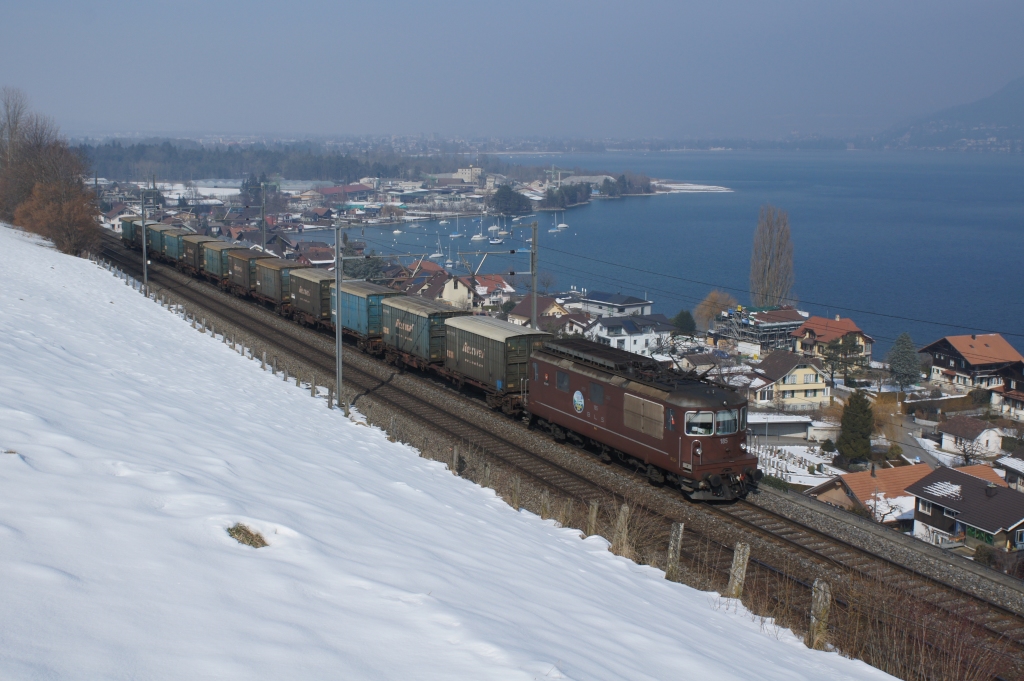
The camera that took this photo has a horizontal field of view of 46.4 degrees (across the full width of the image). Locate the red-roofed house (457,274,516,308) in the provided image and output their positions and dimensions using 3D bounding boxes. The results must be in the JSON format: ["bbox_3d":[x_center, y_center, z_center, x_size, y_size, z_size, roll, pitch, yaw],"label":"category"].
[{"bbox_3d":[-7.840,-15.954,367.000,14.500,8.800,11.500,-4,10,-22],"label":"red-roofed house"}]

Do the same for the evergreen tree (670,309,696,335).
[{"bbox_3d":[44.441,-4.831,307.885,6.718,6.394,6.382,0,10,0],"label":"evergreen tree"}]

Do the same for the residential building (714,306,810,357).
[{"bbox_3d":[59.538,-2.890,286.000,14.500,9.800,16.000,-5,11,-28],"label":"residential building"}]

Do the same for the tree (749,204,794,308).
[{"bbox_3d":[65.000,-16.512,299.000,11.000,34.300,10.000,2,10,12],"label":"tree"}]

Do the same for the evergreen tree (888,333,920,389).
[{"bbox_3d":[75.434,3.996,230.000,6.400,11.000,6.400,3,10,18],"label":"evergreen tree"}]

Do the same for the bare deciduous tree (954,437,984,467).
[{"bbox_3d":[61.441,14.863,160.154,4.168,3.942,3.959,0,10,0],"label":"bare deciduous tree"}]

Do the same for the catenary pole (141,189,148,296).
[{"bbox_3d":[-33.705,-8.969,109.687,0.320,9.653,0.320,-5,11,-27],"label":"catenary pole"}]

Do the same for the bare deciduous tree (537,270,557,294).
[{"bbox_3d":[11.301,-19.123,391.000,6.500,8.000,6.500,0,10,0],"label":"bare deciduous tree"}]

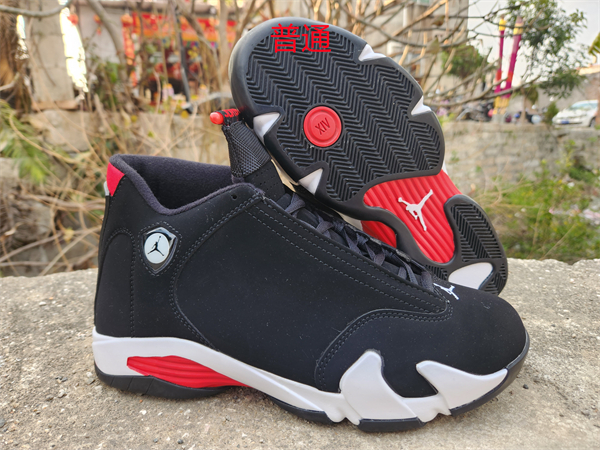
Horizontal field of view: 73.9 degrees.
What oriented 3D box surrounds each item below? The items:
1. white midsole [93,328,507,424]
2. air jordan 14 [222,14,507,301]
[{"bbox_3d":[-0.005,0.077,0.273,0.276,0.050,0.105,1,16,2],"label":"white midsole"},{"bbox_3d":[0.055,-0.049,0.380,0.300,0.110,0.160,42,-4,-17],"label":"air jordan 14"}]

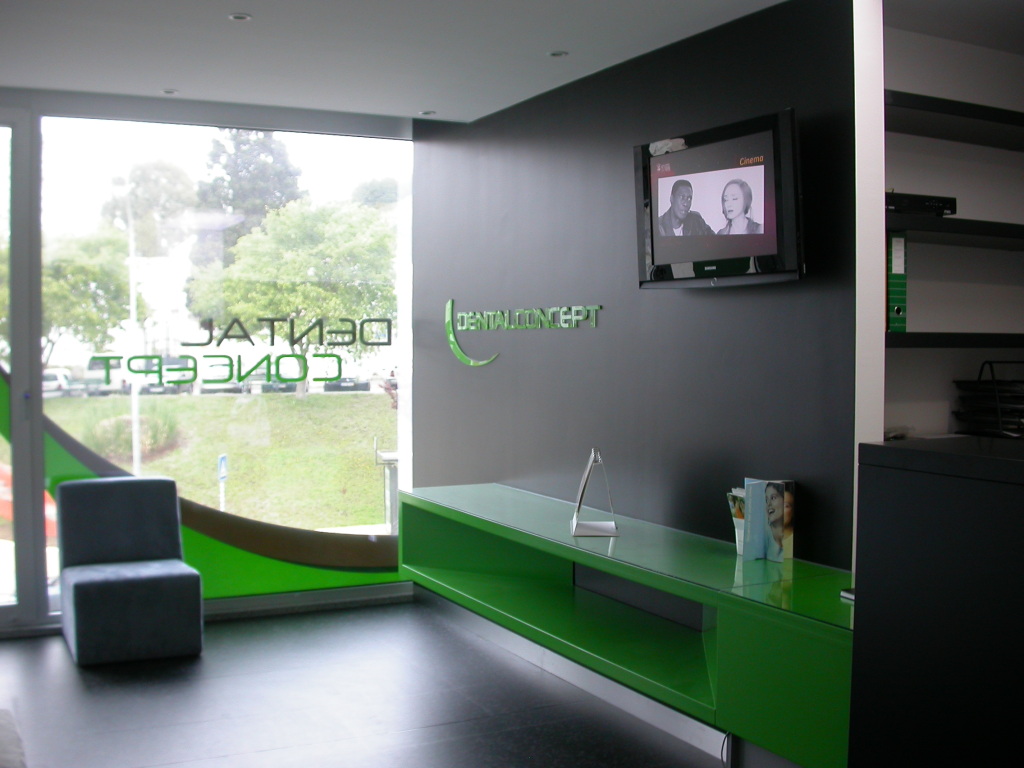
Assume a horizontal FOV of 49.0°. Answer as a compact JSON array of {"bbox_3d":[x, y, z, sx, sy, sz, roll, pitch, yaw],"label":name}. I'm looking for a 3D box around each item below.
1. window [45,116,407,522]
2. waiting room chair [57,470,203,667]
[{"bbox_3d":[-1.236,-0.200,5.129,1.683,1.929,0.080,-1,2,-28],"label":"window"},{"bbox_3d":[-1.610,0.766,4.723,0.484,0.672,0.518,-1,2,-24],"label":"waiting room chair"}]

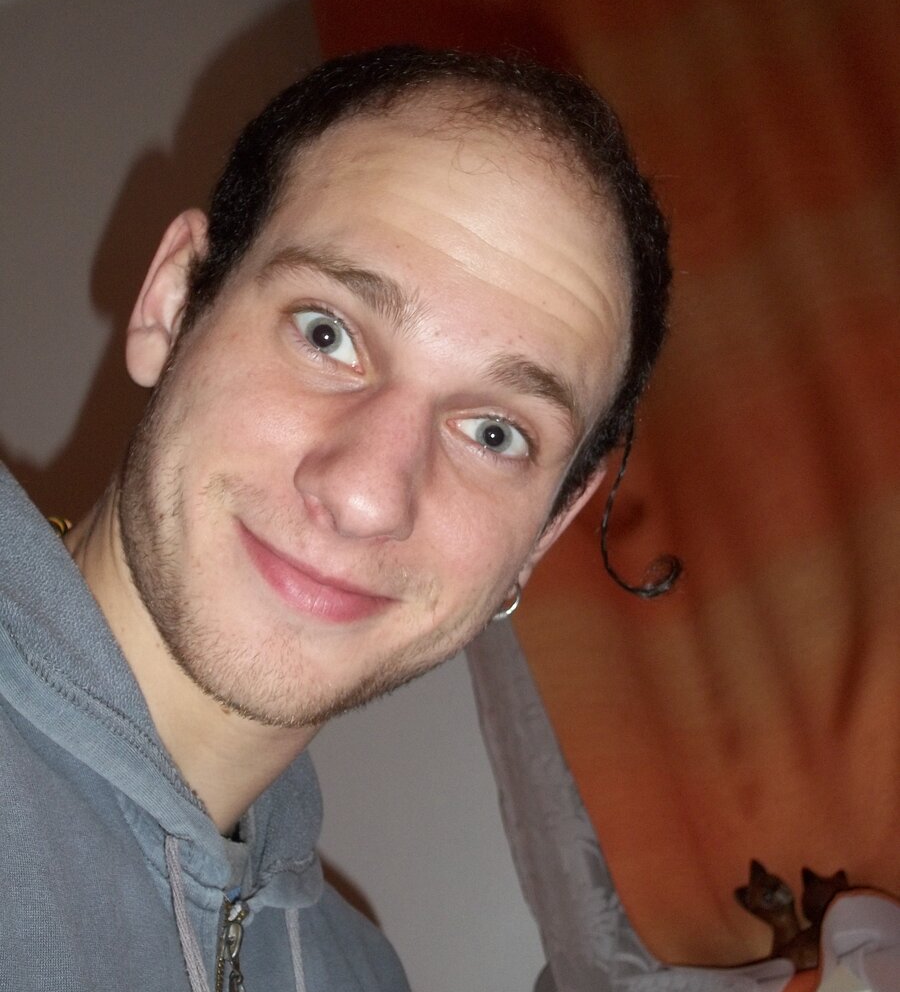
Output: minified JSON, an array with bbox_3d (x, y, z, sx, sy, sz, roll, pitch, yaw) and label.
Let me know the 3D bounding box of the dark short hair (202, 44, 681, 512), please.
[{"bbox_3d":[-0.009,-0.084,0.618,0.174,0.170,0.175,31,1,-12],"label":"dark short hair"}]

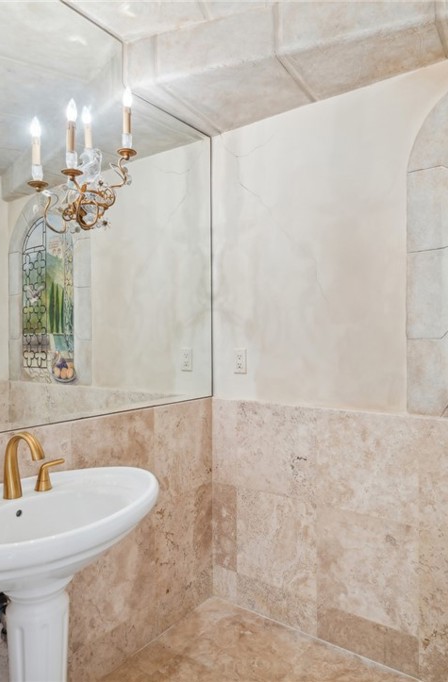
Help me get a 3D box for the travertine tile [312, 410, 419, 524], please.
[{"bbox_3d":[0.568,0.495,1.840,0.411,0.412,0.015,0,0,35],"label":"travertine tile"}]

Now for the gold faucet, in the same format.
[{"bbox_3d":[-0.573,0.358,1.303,0.167,0.195,0.054,0,0,35],"label":"gold faucet"}]

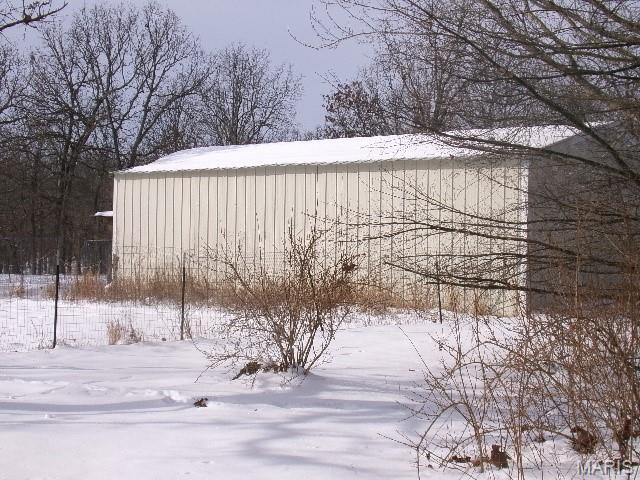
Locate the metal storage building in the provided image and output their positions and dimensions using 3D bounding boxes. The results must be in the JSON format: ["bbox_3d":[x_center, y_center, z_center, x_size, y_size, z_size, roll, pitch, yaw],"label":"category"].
[{"bbox_3d":[1.480,-0.599,28.559,12.723,4.259,7.720,1,0,36],"label":"metal storage building"}]

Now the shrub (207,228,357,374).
[{"bbox_3d":[-0.445,0.700,12.400,1.720,1.660,1.600,1,0,0],"label":"shrub"}]

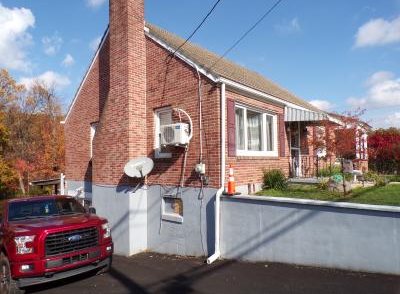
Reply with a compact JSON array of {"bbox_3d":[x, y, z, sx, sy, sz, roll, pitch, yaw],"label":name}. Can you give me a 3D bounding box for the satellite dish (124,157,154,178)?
[{"bbox_3d":[-1.638,0.515,7.468,0.800,0.570,0.340,-7,-22,-11],"label":"satellite dish"}]

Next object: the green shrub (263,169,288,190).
[{"bbox_3d":[2.164,0.932,7.950,0.700,0.600,0.720,-3,-4,41],"label":"green shrub"}]

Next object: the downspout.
[{"bbox_3d":[0.397,0.480,6.391,0.100,4.127,0.710,-3,-4,41],"label":"downspout"}]

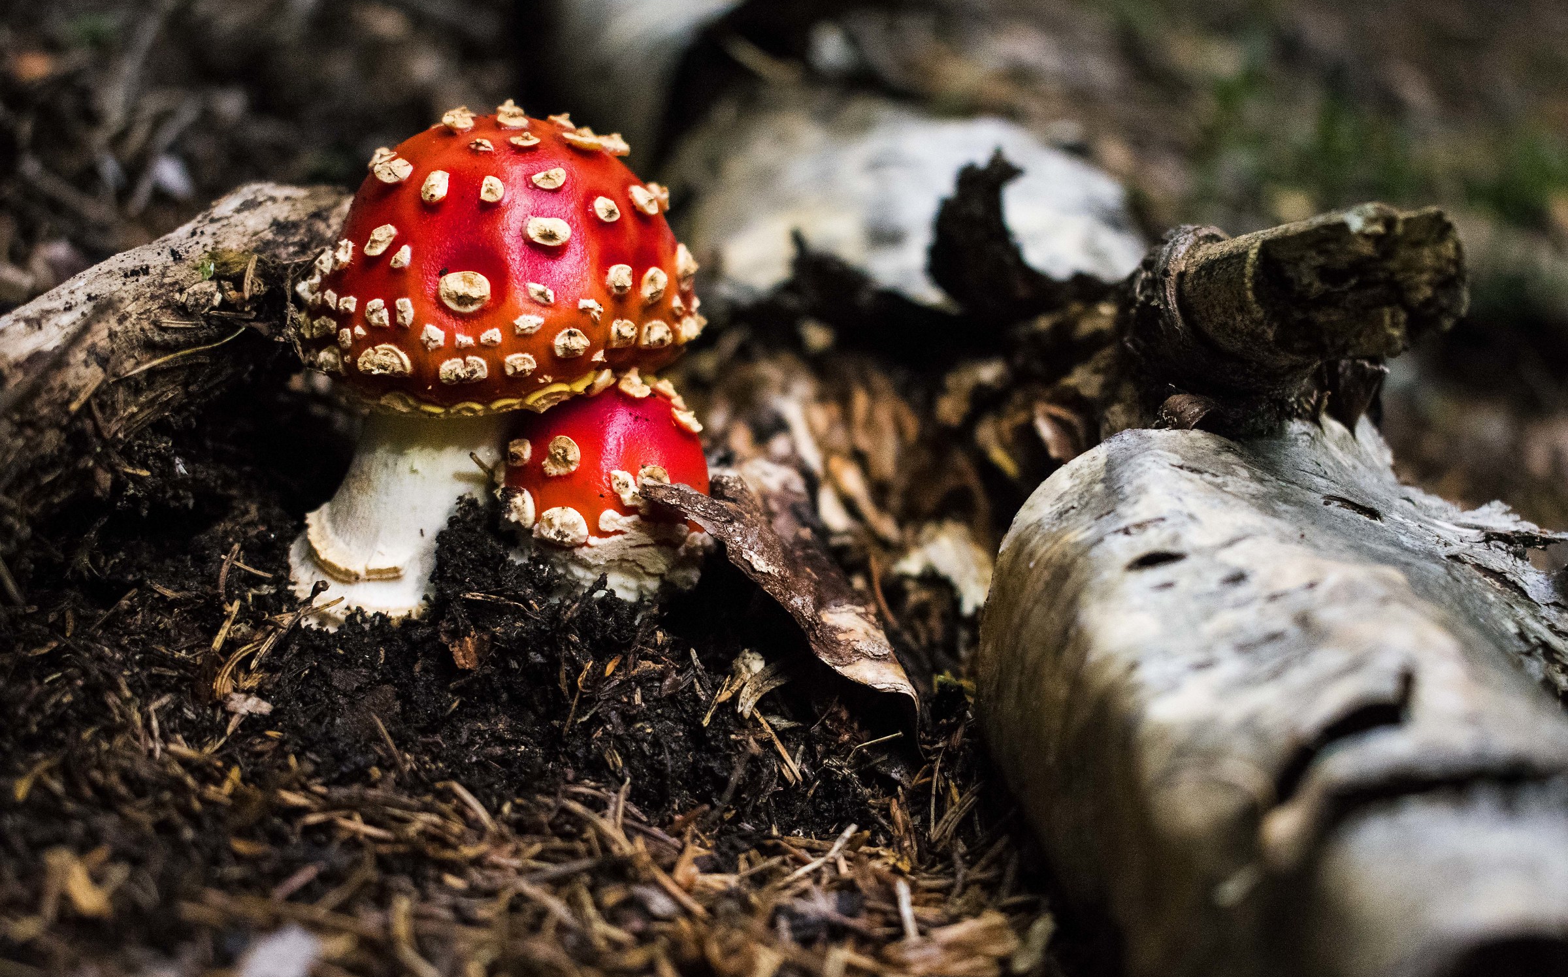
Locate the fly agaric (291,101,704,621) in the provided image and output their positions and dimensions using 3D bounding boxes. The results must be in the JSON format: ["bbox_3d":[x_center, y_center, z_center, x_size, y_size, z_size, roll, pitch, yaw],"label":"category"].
[{"bbox_3d":[-0.056,-0.025,0.430,0.080,0.100,0.079,0,20,0],"label":"fly agaric"}]

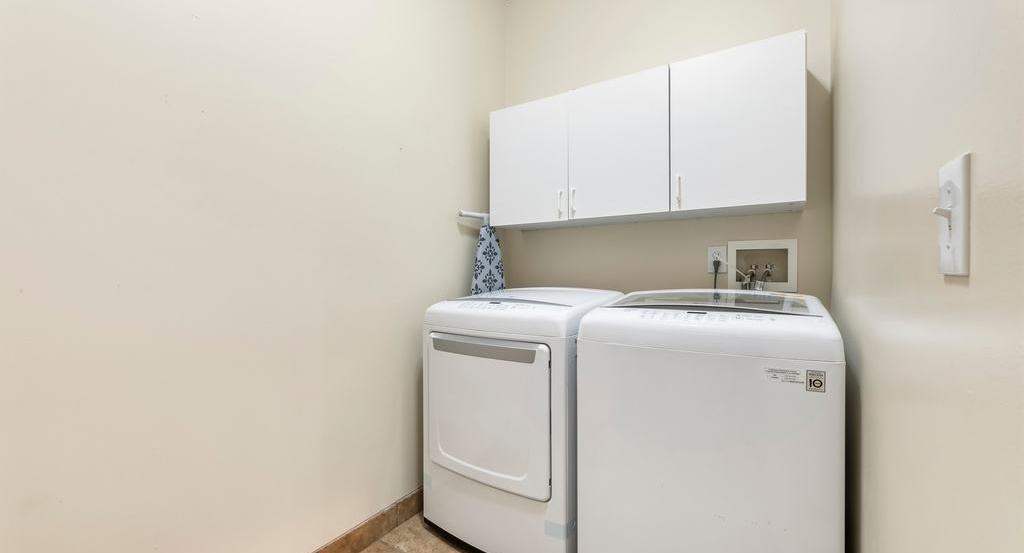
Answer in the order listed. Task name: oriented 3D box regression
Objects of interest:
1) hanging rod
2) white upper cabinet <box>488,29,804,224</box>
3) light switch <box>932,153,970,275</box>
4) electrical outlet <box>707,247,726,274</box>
[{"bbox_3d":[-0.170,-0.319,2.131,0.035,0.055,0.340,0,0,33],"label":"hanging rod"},{"bbox_3d":[0.544,-0.569,1.896,1.360,0.606,0.315,0,0,33],"label":"white upper cabinet"},{"bbox_3d":[0.478,-0.063,0.440,0.020,0.121,0.077,0,0,34],"label":"light switch"},{"bbox_3d":[0.932,-0.076,1.804,0.073,0.117,0.012,0,0,32],"label":"electrical outlet"}]

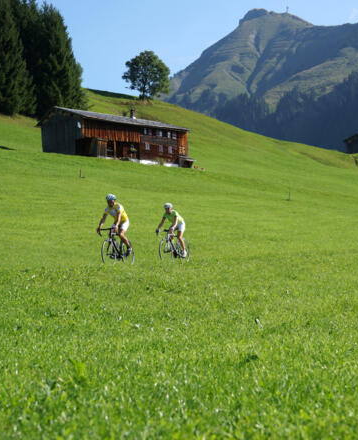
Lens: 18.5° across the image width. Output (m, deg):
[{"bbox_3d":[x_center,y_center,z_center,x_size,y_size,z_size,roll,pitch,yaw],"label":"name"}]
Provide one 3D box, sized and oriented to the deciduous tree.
[{"bbox_3d":[-7.300,-31.400,240.000,10.400,10.900,10.200,0,-1,0],"label":"deciduous tree"}]

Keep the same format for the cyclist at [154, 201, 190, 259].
[{"bbox_3d":[-0.110,0.360,29.200,0.520,1.620,1.680,-1,-1,29],"label":"cyclist"}]

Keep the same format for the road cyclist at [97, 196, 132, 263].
[{"bbox_3d":[-1.510,0.240,27.200,0.530,1.750,1.680,-1,-1,27],"label":"road cyclist"}]

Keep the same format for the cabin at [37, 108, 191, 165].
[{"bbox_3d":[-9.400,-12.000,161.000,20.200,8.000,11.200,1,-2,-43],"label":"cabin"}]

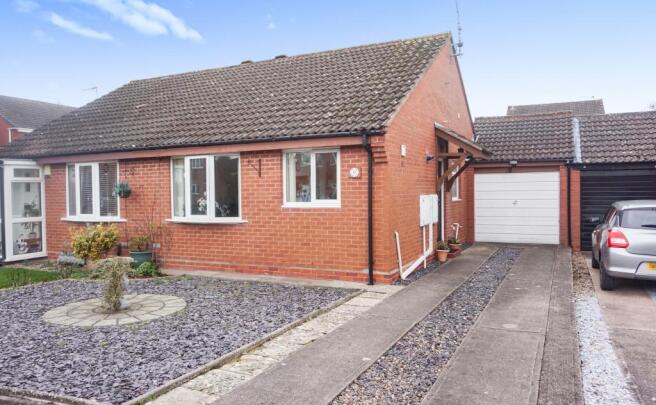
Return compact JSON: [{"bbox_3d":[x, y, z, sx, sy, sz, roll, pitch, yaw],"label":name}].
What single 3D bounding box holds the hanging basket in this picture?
[{"bbox_3d":[-4.269,-0.270,10.216,0.390,0.370,0.370,0,1,25],"label":"hanging basket"}]

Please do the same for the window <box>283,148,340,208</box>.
[{"bbox_3d":[-0.283,-0.412,8.680,1.140,1.030,0.120,0,1,25],"label":"window"}]

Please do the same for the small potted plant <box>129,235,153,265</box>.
[{"bbox_3d":[-3.815,1.013,10.008,0.470,0.690,0.450,0,1,25],"label":"small potted plant"}]

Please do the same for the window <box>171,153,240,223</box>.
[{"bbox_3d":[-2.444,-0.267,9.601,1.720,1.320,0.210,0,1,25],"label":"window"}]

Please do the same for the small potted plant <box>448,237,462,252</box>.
[{"bbox_3d":[2.988,0.982,11.500,0.310,0.340,0.310,0,1,25],"label":"small potted plant"}]

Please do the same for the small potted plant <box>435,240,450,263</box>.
[{"bbox_3d":[2.499,1.062,10.659,0.310,0.460,0.310,0,1,25],"label":"small potted plant"}]

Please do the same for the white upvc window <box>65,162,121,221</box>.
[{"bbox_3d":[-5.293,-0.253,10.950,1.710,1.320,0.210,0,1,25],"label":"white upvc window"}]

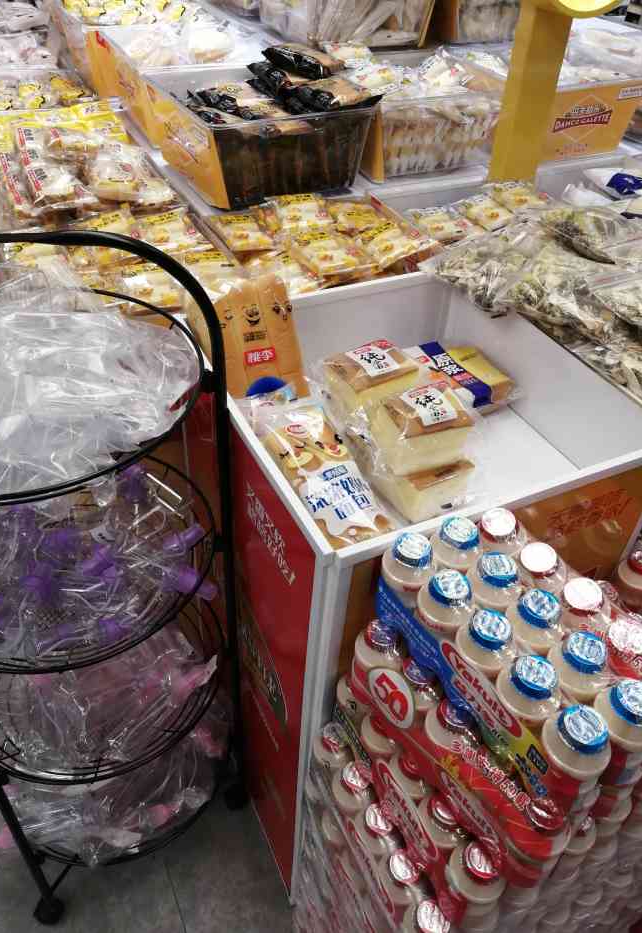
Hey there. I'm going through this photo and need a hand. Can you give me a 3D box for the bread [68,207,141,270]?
[{"bbox_3d":[-0.306,-0.319,1.016,0.091,0.022,0.101,-25,49,-28],"label":"bread"}]

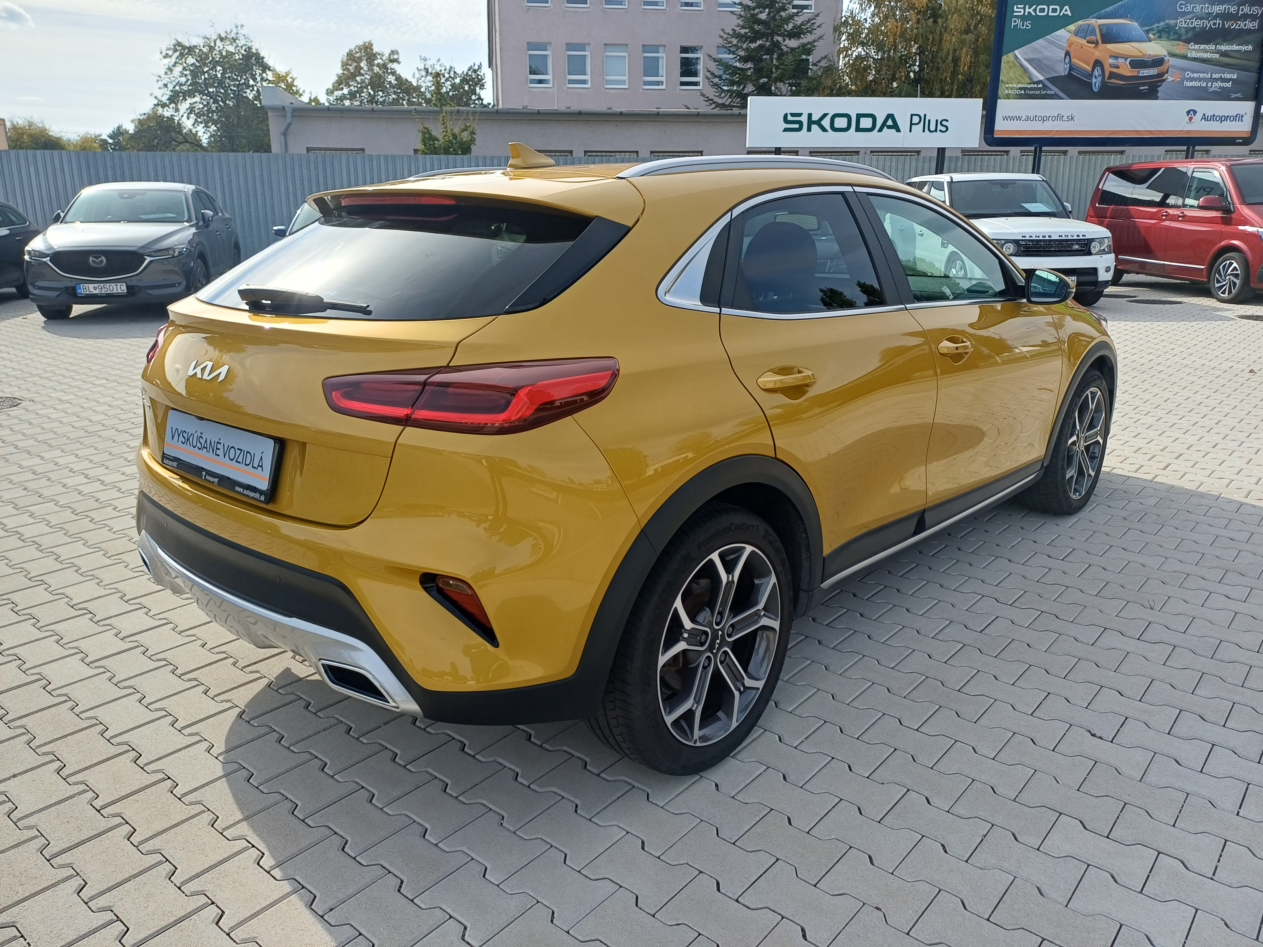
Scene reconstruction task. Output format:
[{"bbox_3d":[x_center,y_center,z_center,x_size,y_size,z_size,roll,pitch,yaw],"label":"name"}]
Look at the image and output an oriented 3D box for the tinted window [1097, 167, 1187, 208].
[{"bbox_3d":[8.149,-4.554,14.553,0.090,0.580,2.400,6,16,-5],"label":"tinted window"}]

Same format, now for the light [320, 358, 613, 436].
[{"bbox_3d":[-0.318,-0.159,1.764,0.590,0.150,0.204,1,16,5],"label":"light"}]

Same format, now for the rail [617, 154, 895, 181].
[{"bbox_3d":[0.414,-0.822,2.500,0.050,0.085,1.320,13,22,41],"label":"rail"}]

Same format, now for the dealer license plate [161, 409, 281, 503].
[{"bbox_3d":[-0.928,-0.049,2.050,0.530,0.135,0.025,13,6,41],"label":"dealer license plate"}]

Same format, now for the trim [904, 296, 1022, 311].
[{"bbox_3d":[1.126,-0.567,3.024,0.025,0.030,1.000,13,18,40],"label":"trim"}]

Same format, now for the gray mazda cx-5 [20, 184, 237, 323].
[{"bbox_3d":[-6.660,-3.160,12.500,1.840,1.675,4.550,-4,17,-13],"label":"gray mazda cx-5"}]

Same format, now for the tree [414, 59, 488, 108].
[{"bbox_3d":[-8.194,-15.081,42.762,3.694,8.044,3.694,-3,16,-10],"label":"tree"}]

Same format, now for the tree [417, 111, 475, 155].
[{"bbox_3d":[-3.949,-6.136,19.818,1.500,3.860,1.500,-3,15,-10],"label":"tree"}]

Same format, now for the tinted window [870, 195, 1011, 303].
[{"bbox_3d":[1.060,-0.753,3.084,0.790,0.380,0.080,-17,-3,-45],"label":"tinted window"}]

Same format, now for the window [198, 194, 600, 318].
[{"bbox_3d":[-0.638,-0.551,2.249,1.250,0.130,0.550,13,50,41],"label":"window"}]

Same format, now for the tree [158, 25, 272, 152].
[{"bbox_3d":[-16.520,-13.671,37.382,4.622,8.440,4.622,-7,17,-22],"label":"tree"}]

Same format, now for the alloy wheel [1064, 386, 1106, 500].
[{"bbox_3d":[1.930,-0.147,4.051,0.190,0.470,0.470,13,20,41],"label":"alloy wheel"}]

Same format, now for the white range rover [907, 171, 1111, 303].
[{"bbox_3d":[5.410,-3.580,13.750,1.940,1.790,4.790,0,16,0],"label":"white range rover"}]

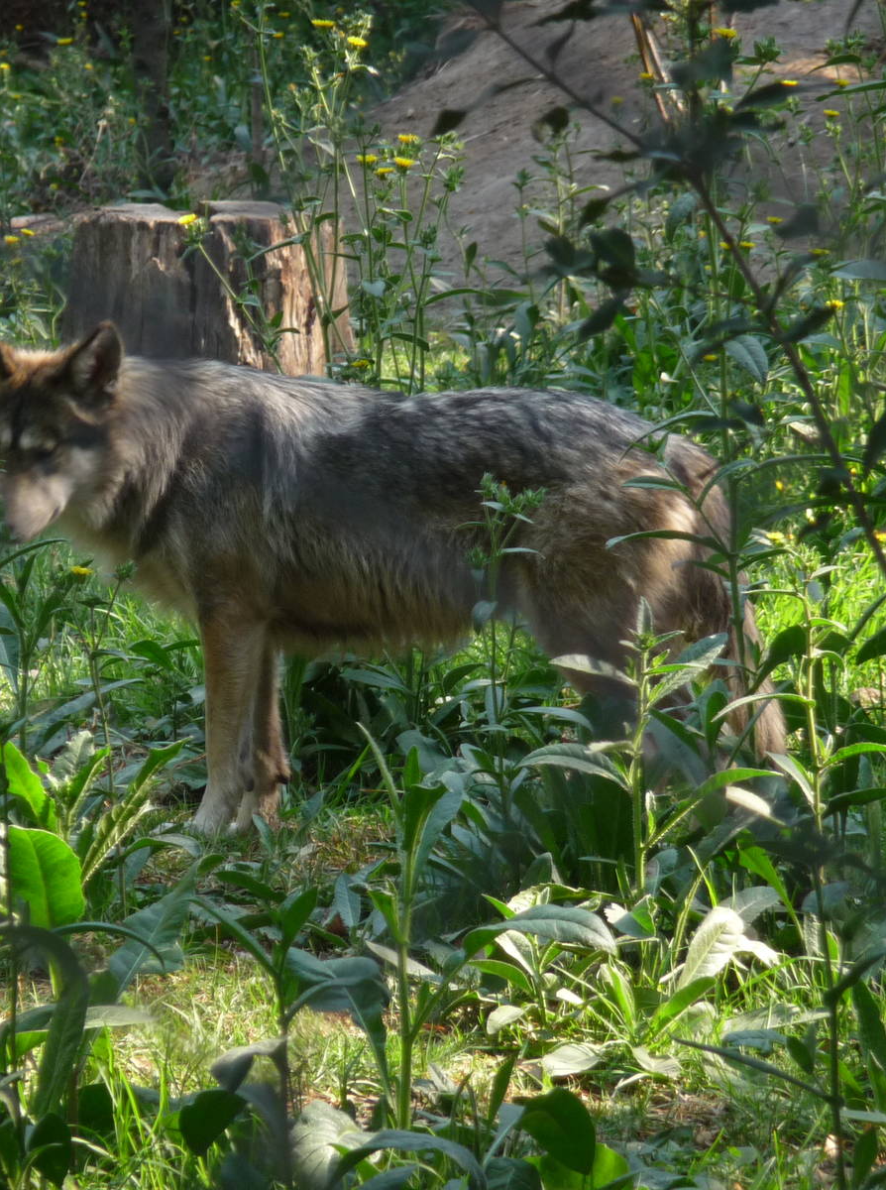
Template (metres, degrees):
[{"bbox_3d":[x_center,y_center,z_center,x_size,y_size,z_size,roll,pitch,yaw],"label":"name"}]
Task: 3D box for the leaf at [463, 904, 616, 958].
[{"bbox_3d":[0.124,0.429,16.400,0.196,0.063,0.070,0,6,0],"label":"leaf"}]

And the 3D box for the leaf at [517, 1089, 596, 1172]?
[{"bbox_3d":[0.137,0.646,15.500,0.096,0.101,0.050,0,6,0],"label":"leaf"}]

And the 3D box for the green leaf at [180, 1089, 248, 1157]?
[{"bbox_3d":[-0.274,0.623,15.200,0.079,0.078,0.050,0,6,0],"label":"green leaf"}]

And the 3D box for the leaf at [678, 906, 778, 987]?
[{"bbox_3d":[0.382,0.472,17.200,0.135,0.102,0.080,0,6,0],"label":"leaf"}]

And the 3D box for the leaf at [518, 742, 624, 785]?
[{"bbox_3d":[0.182,0.239,18.200,0.151,0.057,0.060,0,6,0],"label":"leaf"}]

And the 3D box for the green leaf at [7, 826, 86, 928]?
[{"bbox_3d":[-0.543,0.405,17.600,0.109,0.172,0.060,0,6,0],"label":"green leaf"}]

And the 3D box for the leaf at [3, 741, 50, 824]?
[{"bbox_3d":[-0.588,0.264,18.100,0.066,0.113,0.050,0,6,0],"label":"leaf"}]

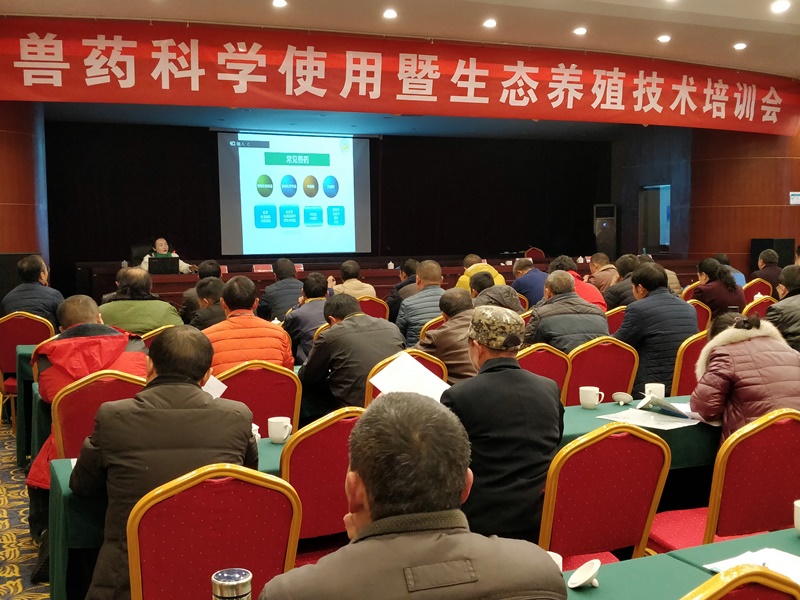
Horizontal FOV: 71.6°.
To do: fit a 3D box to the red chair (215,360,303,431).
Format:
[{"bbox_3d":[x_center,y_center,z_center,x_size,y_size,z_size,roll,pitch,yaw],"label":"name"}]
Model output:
[{"bbox_3d":[-0.714,0.711,2.813,0.450,0.930,0.570,-2,7,-15],"label":"red chair"}]

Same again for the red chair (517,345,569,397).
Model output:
[{"bbox_3d":[0.673,0.656,3.241,0.450,0.920,0.560,-2,7,-14],"label":"red chair"}]

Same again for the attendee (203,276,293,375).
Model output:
[{"bbox_3d":[-0.797,0.515,2.898,0.530,1.300,0.780,-2,7,-14],"label":"attendee"}]

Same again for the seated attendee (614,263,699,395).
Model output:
[{"bbox_3d":[1.654,0.436,3.633,0.530,1.300,0.750,-3,7,-18],"label":"seated attendee"}]

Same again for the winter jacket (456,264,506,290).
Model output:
[{"bbox_3d":[0.820,0.012,5.591,0.550,0.720,0.460,-3,7,-18],"label":"winter jacket"}]

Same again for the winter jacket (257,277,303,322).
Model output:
[{"bbox_3d":[-1.068,0.116,5.103,0.520,0.660,0.450,-2,7,-14],"label":"winter jacket"}]

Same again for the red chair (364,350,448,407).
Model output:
[{"bbox_3d":[-0.022,0.678,3.060,0.450,0.930,0.570,-2,7,-12],"label":"red chair"}]

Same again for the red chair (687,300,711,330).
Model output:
[{"bbox_3d":[2.451,0.425,5.058,0.450,0.920,0.560,-2,7,-16],"label":"red chair"}]

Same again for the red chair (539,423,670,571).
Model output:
[{"bbox_3d":[0.613,0.819,2.055,0.450,0.940,0.570,-2,7,-13],"label":"red chair"}]

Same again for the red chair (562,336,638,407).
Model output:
[{"bbox_3d":[1.087,0.636,3.367,0.450,0.930,0.570,-1,7,-9],"label":"red chair"}]

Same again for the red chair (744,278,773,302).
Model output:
[{"bbox_3d":[4.229,0.188,6.925,0.450,0.920,0.560,-2,7,-16],"label":"red chair"}]

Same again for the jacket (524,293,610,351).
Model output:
[{"bbox_3d":[1.029,0.291,3.443,0.540,0.680,0.480,-2,7,-14],"label":"jacket"}]

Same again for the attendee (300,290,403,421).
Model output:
[{"bbox_3d":[-0.281,0.550,3.137,0.540,1.170,0.780,-3,7,-20],"label":"attendee"}]

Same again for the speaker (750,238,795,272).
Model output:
[{"bbox_3d":[6.019,-0.344,8.980,0.450,1.280,0.440,-2,7,-14],"label":"speaker"}]

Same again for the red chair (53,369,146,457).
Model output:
[{"bbox_3d":[-1.333,0.745,2.730,0.450,0.940,0.570,-2,7,-14],"label":"red chair"}]

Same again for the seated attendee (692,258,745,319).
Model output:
[{"bbox_3d":[2.983,0.251,5.223,0.500,1.270,0.720,-3,7,-18],"label":"seated attendee"}]

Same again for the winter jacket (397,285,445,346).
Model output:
[{"bbox_3d":[0.227,0.207,4.416,0.540,0.680,0.420,-2,7,-16],"label":"winter jacket"}]

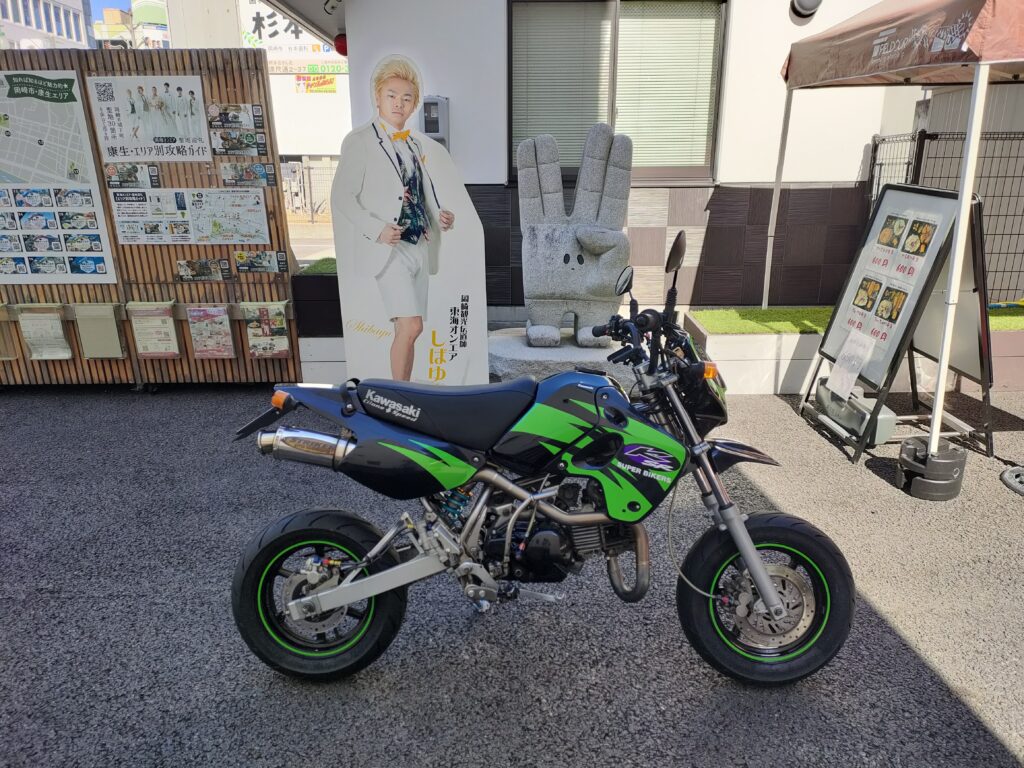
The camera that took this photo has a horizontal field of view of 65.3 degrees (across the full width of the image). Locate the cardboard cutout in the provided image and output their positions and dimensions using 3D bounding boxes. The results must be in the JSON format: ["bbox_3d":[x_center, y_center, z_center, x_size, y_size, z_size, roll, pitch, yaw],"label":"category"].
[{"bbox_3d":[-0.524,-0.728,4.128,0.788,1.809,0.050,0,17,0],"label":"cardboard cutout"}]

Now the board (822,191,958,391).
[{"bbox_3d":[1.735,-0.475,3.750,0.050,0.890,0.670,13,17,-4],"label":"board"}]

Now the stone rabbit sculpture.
[{"bbox_3d":[0.361,-0.886,4.755,0.654,1.264,0.420,1,17,5],"label":"stone rabbit sculpture"}]

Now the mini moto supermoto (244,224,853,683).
[{"bbox_3d":[0.085,0.225,2.165,1.680,1.170,0.720,0,5,1],"label":"mini moto supermoto"}]

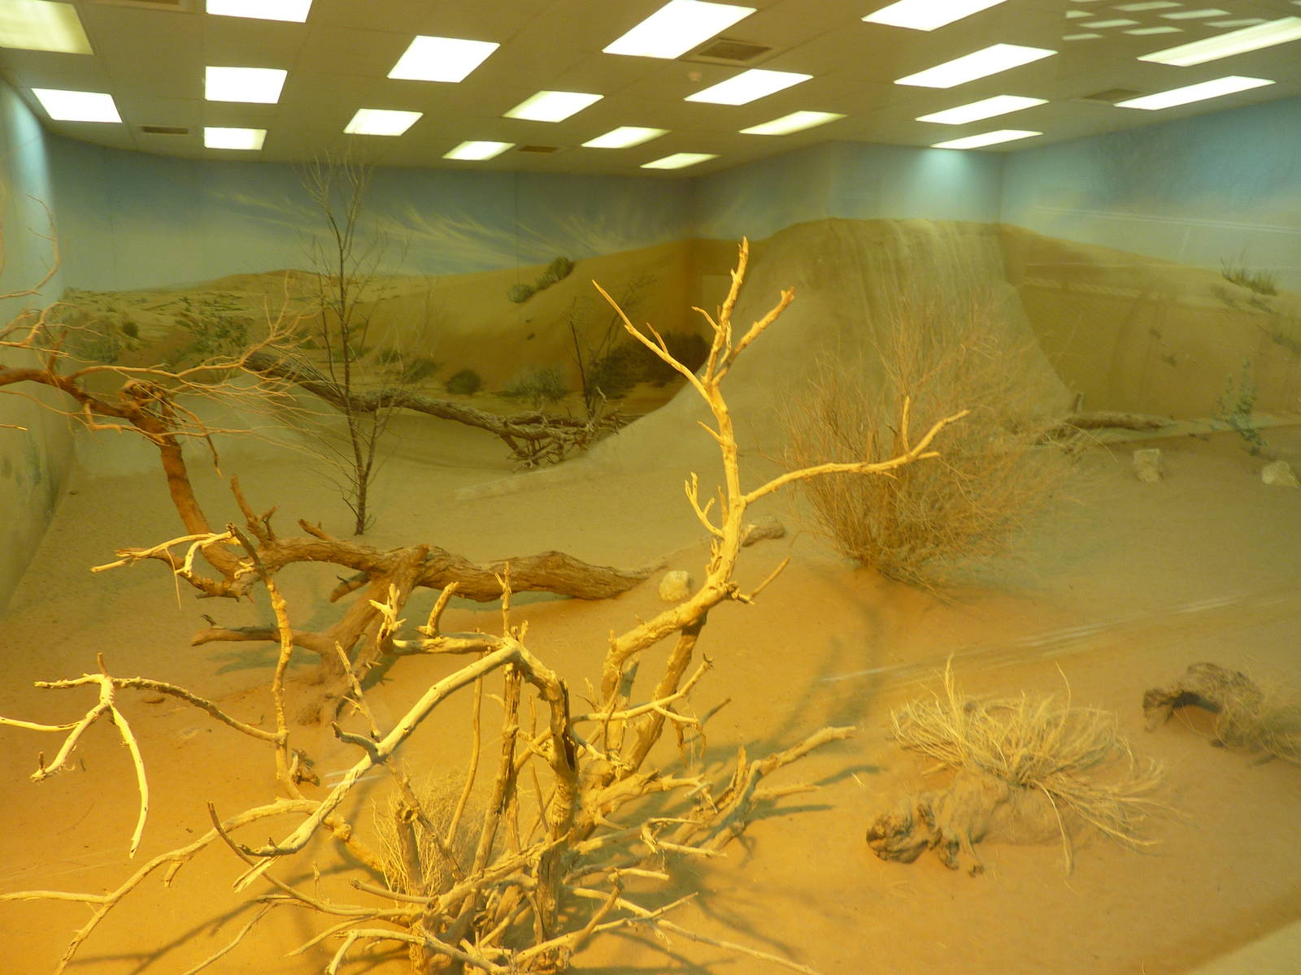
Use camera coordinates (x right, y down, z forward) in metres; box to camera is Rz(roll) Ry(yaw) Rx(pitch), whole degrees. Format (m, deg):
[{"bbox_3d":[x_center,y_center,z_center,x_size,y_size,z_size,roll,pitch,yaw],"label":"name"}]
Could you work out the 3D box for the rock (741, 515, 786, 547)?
[{"bbox_3d":[0.725,0.268,6.117,0.280,0.160,0.190,0,11,7],"label":"rock"}]

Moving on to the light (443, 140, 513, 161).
[{"bbox_3d":[-1.879,-3.688,10.236,0.570,0.070,1.160,-6,12,-24],"label":"light"}]

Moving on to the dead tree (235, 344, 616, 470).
[{"bbox_3d":[-2.218,-0.888,9.872,3.600,1.100,0.750,-4,11,-11],"label":"dead tree"}]

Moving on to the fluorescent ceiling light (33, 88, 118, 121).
[{"bbox_3d":[-4.662,-3.121,7.693,0.560,0.070,1.160,-6,12,-24],"label":"fluorescent ceiling light"}]

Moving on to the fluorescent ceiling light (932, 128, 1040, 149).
[{"bbox_3d":[3.676,-3.819,10.308,0.560,0.070,1.160,-6,12,-24],"label":"fluorescent ceiling light"}]

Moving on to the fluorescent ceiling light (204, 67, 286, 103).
[{"bbox_3d":[-3.059,-3.050,7.083,0.570,0.070,1.160,-6,12,-24],"label":"fluorescent ceiling light"}]

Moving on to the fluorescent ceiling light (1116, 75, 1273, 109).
[{"bbox_3d":[4.548,-3.330,7.899,0.570,0.070,1.160,-6,12,-24],"label":"fluorescent ceiling light"}]

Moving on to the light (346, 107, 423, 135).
[{"bbox_3d":[-2.475,-3.381,8.653,0.570,0.070,1.160,-6,12,-24],"label":"light"}]

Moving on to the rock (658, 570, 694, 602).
[{"bbox_3d":[0.131,0.507,5.003,0.180,0.140,0.170,-1,11,1],"label":"rock"}]

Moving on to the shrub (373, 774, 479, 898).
[{"bbox_3d":[-0.576,0.903,2.454,0.320,0.310,0.300,-1,11,0],"label":"shrub"}]

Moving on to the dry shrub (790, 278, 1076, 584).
[{"bbox_3d":[1.522,-0.284,5.134,1.500,1.550,1.350,-1,11,0],"label":"dry shrub"}]

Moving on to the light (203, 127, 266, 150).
[{"bbox_3d":[-4.083,-3.431,9.229,0.560,0.070,1.160,-6,12,-24],"label":"light"}]

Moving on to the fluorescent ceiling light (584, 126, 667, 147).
[{"bbox_3d":[-0.267,-3.606,9.680,0.560,0.070,1.160,-6,12,-24],"label":"fluorescent ceiling light"}]

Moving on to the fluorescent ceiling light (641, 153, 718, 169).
[{"bbox_3d":[0.338,-3.939,11.332,0.560,0.070,1.160,-6,12,-24],"label":"fluorescent ceiling light"}]

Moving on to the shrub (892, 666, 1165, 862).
[{"bbox_3d":[1.120,0.749,2.766,0.800,0.380,0.700,-1,11,0],"label":"shrub"}]

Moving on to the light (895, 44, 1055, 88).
[{"bbox_3d":[2.405,-3.158,7.043,0.560,0.070,1.160,-6,12,-24],"label":"light"}]

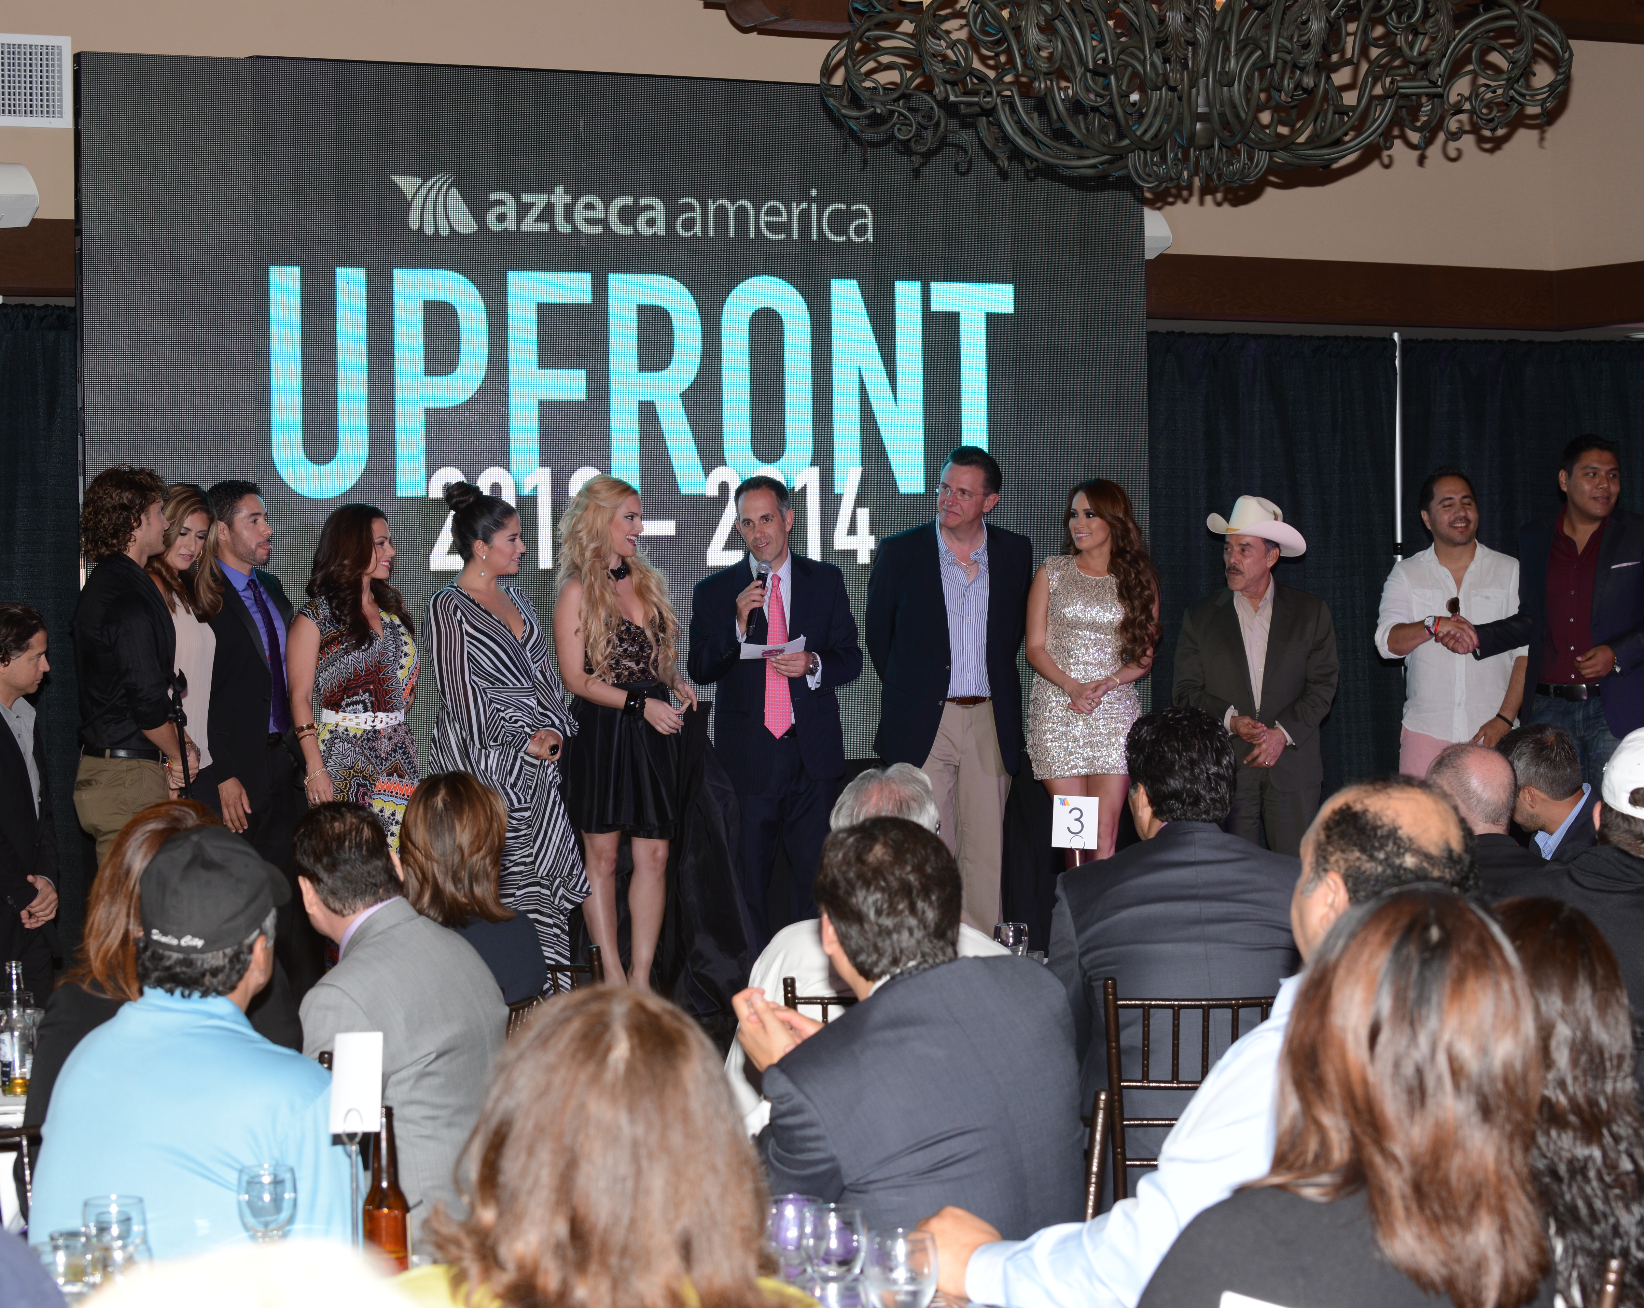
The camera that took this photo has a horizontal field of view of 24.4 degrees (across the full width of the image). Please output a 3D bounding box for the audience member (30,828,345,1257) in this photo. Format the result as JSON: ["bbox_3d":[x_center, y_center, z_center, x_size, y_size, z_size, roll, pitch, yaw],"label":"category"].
[{"bbox_3d":[-0.910,0.885,5.760,0.550,1.260,0.750,0,1,20],"label":"audience member"}]

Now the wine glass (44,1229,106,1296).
[{"bbox_3d":[-0.941,0.765,4.800,0.071,0.080,0.071,-1,1,0],"label":"wine glass"}]

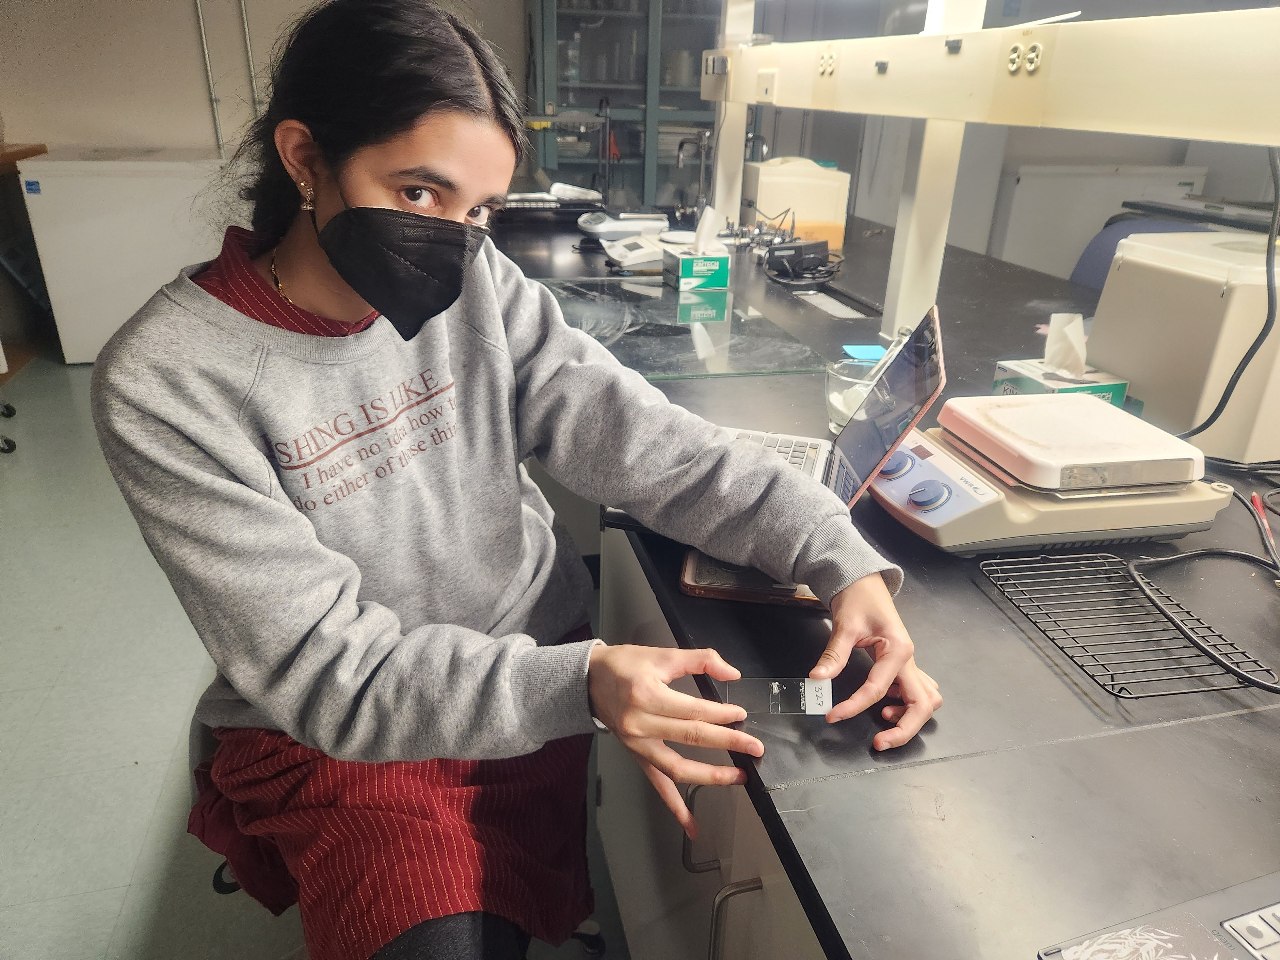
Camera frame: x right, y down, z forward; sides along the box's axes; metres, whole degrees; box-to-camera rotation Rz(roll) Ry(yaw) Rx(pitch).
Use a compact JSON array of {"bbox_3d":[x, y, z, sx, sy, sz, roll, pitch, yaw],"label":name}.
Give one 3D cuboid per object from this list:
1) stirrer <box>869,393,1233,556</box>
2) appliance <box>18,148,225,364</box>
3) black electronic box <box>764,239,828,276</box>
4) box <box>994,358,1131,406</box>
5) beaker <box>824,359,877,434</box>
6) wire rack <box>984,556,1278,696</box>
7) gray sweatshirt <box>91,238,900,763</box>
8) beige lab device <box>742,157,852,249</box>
[{"bbox_3d":[0.429,-0.015,0.947,0.360,0.097,0.198,-4,26,-13],"label":"stirrer"},{"bbox_3d":[-2.067,-1.086,3.993,1.150,0.830,0.660,-8,27,-21],"label":"appliance"},{"bbox_3d":[0.405,-0.571,2.159,0.090,0.068,0.150,18,29,30],"label":"black electronic box"},{"bbox_3d":[0.573,-0.112,1.182,0.122,0.082,0.120,-6,26,-17],"label":"box"},{"bbox_3d":[0.300,-0.109,1.151,0.090,0.085,0.090,-4,26,-13],"label":"beaker"},{"bbox_3d":[0.410,0.126,0.734,0.145,0.020,0.205,-2,25,-8],"label":"wire rack"},{"bbox_3d":[-0.149,0.050,0.769,0.520,0.500,0.630,-19,32,-38],"label":"gray sweatshirt"},{"bbox_3d":[0.444,-0.786,2.445,0.265,0.228,0.160,0,25,-4],"label":"beige lab device"}]

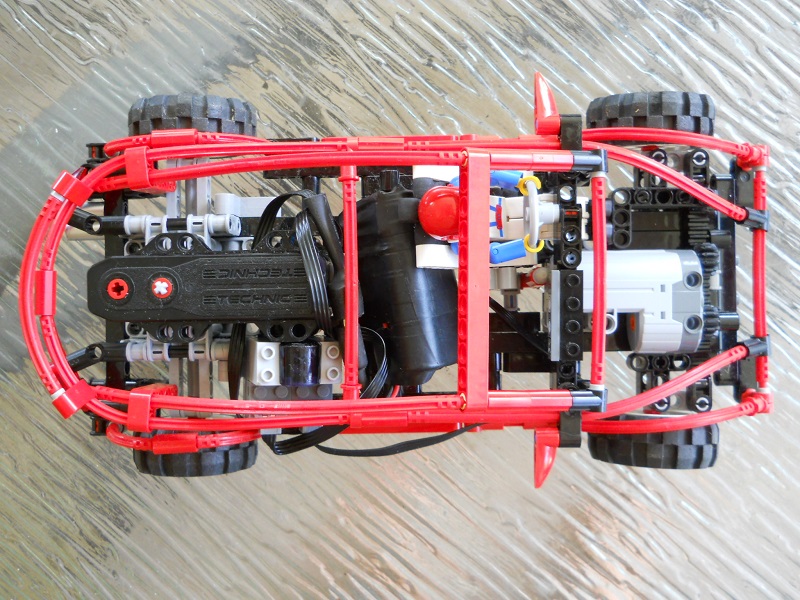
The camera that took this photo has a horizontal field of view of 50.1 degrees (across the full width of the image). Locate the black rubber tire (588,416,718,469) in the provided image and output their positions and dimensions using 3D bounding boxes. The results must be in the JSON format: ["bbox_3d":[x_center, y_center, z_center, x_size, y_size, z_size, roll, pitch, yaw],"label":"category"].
[{"bbox_3d":[0.101,0.054,0.341,0.050,0.050,0.020,2,90,0],"label":"black rubber tire"}]

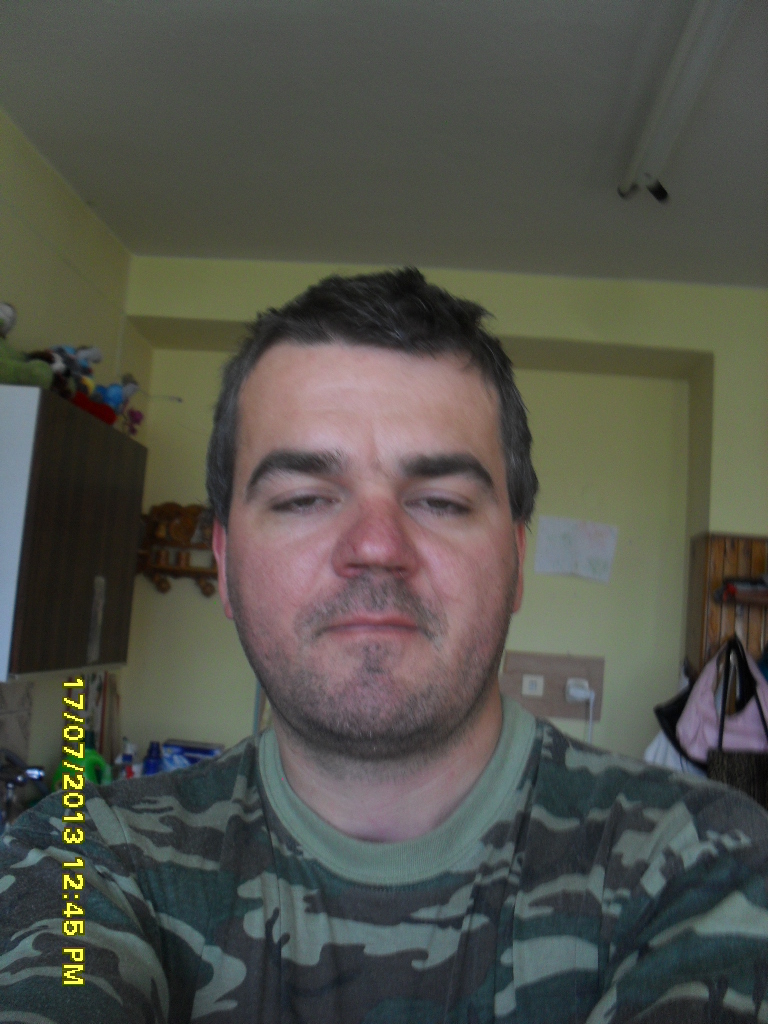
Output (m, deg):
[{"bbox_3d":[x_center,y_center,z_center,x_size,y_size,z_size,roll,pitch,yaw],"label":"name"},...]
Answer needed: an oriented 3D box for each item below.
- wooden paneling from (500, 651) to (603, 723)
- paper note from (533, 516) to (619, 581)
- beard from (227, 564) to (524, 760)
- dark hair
[{"bbox_3d":[0.634,0.656,3.911,0.388,0.242,0.022,4,-6,4],"label":"wooden paneling"},{"bbox_3d":[0.734,0.146,3.968,0.297,0.210,0.005,7,-6,4],"label":"paper note"},{"bbox_3d":[-0.006,0.075,0.512,0.150,0.105,0.105,1,-12,-1],"label":"beard"},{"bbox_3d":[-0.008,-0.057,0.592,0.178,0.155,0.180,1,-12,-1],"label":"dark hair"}]

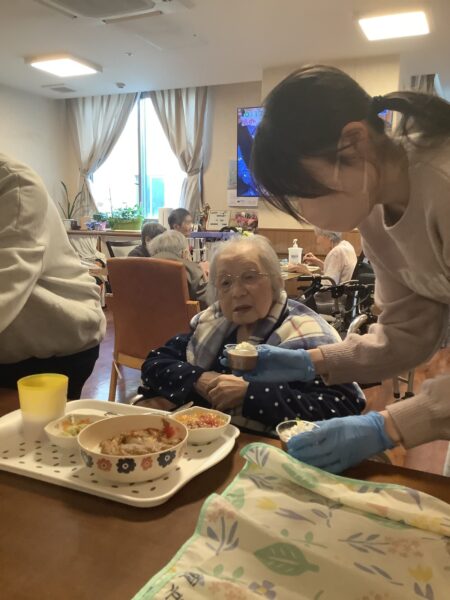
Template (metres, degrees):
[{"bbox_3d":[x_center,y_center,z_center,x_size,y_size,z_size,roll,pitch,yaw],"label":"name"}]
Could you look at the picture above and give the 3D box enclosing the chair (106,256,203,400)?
[{"bbox_3d":[-0.237,0.205,2.787,0.550,0.850,0.570,5,10,28],"label":"chair"}]

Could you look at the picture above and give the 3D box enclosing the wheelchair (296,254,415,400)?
[{"bbox_3d":[0.771,0.172,3.150,0.850,0.900,0.580,-5,10,-35],"label":"wheelchair"}]

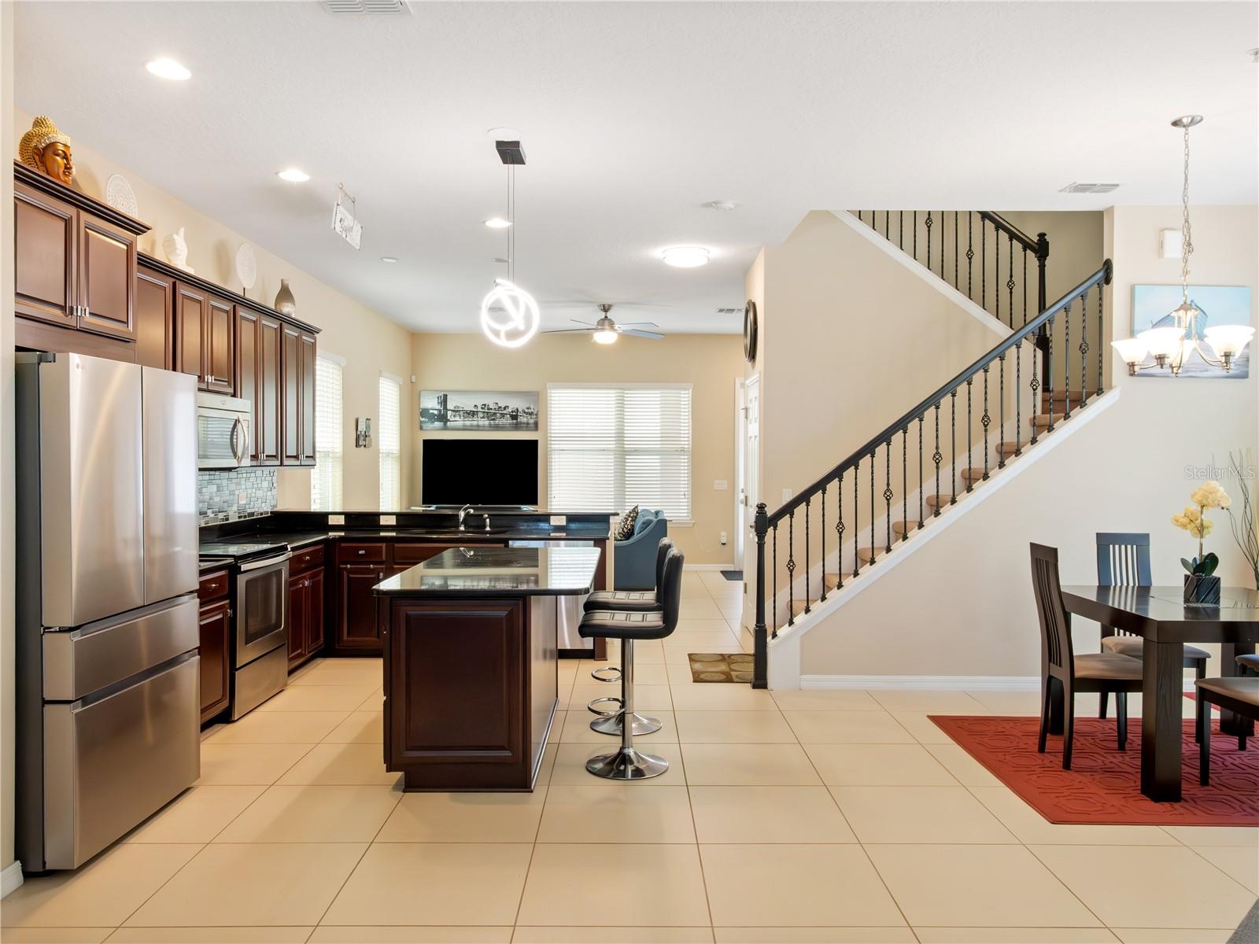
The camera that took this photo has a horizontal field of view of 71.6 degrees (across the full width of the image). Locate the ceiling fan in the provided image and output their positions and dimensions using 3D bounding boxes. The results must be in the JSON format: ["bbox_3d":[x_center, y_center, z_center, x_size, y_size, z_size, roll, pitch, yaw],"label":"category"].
[{"bbox_3d":[-0.248,-1.536,9.079,1.300,0.405,1.300,0,1,0],"label":"ceiling fan"}]

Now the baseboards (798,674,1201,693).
[{"bbox_3d":[2.292,1.297,5.379,2.535,0.106,0.020,0,1,0],"label":"baseboards"}]

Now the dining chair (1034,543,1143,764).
[{"bbox_3d":[2.251,0.861,4.164,0.548,1.004,0.421,0,1,0],"label":"dining chair"}]

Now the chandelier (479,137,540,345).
[{"bbox_3d":[-0.616,-1.162,4.519,0.300,1.025,0.270,0,1,0],"label":"chandelier"}]

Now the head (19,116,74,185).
[{"bbox_3d":[-2.180,-1.164,3.264,0.183,0.319,0.167,0,1,6],"label":"head"}]

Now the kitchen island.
[{"bbox_3d":[-0.637,0.943,4.594,0.928,0.912,1.700,0,1,0],"label":"kitchen island"}]

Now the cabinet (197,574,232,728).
[{"bbox_3d":[-2.516,0.959,4.599,0.630,0.875,0.510,0,1,0],"label":"cabinet"}]

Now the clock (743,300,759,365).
[{"bbox_3d":[0.988,-1.139,7.130,0.047,0.520,0.530,0,1,0],"label":"clock"}]

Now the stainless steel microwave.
[{"bbox_3d":[-2.505,-0.224,4.945,0.406,0.416,0.730,0,1,0],"label":"stainless steel microwave"}]

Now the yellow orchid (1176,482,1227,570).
[{"bbox_3d":[2.745,0.266,4.194,0.224,0.424,0.180,0,1,0],"label":"yellow orchid"}]

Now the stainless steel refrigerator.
[{"bbox_3d":[-2.292,0.489,3.401,0.781,1.795,0.892,0,1,0],"label":"stainless steel refrigerator"}]

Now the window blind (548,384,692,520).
[{"bbox_3d":[-0.122,-0.271,11.009,1.835,1.693,0.071,0,1,0],"label":"window blind"}]

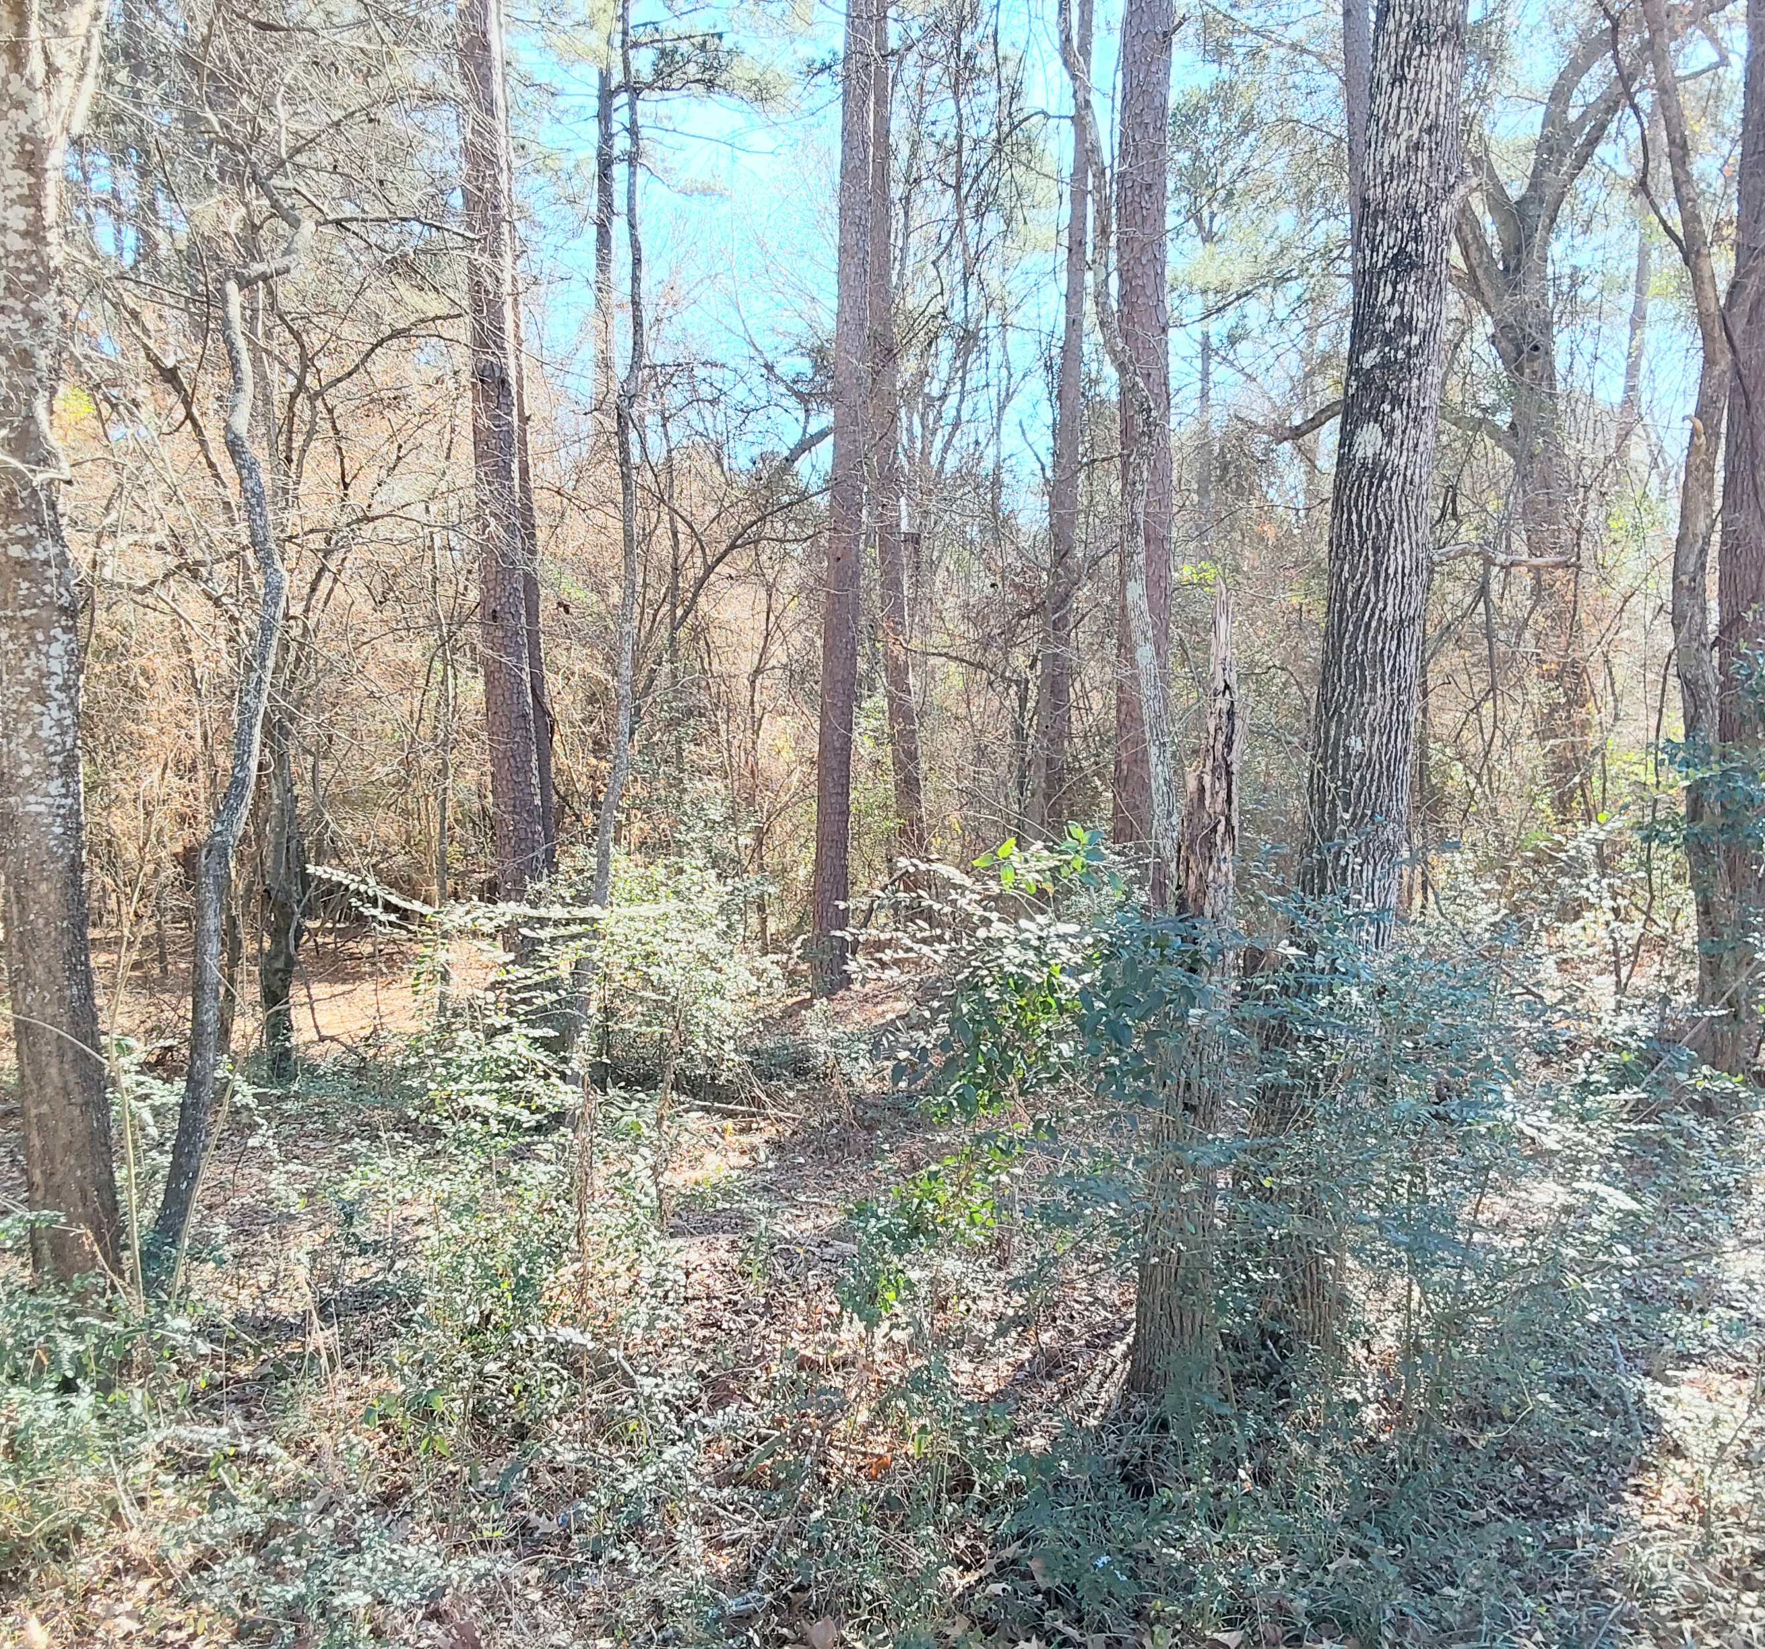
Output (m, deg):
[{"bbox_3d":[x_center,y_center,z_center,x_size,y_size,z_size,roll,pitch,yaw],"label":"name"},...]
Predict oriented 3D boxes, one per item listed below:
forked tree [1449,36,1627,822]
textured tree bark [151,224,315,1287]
[{"bbox_3d":[5.131,-2.981,14.000,0.961,5.820,0.900,3,6,19],"label":"forked tree"},{"bbox_3d":[-1.789,-0.185,4.900,0.352,2.798,0.320,-1,6,-20],"label":"textured tree bark"}]

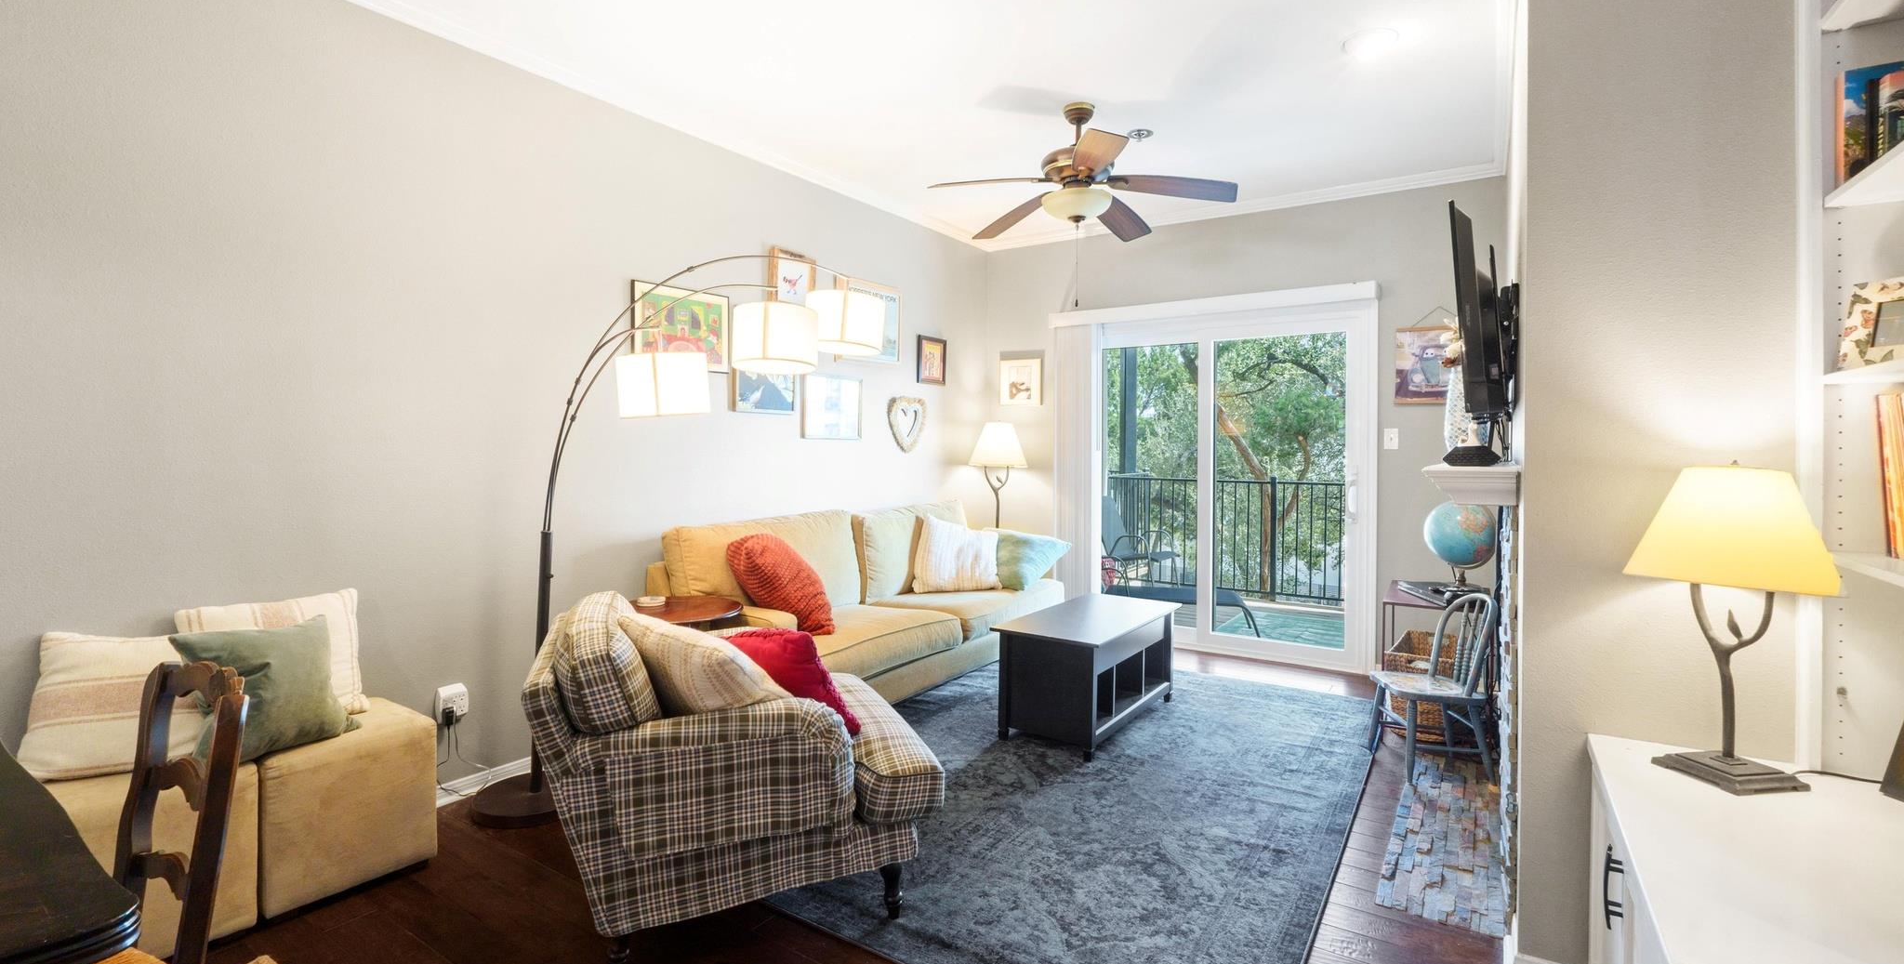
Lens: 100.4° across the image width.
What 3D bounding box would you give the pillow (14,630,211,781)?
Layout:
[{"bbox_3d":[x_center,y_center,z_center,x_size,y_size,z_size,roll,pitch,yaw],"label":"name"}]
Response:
[{"bbox_3d":[-2.143,0.575,2.098,0.390,0.380,0.140,-1,-10,-33],"label":"pillow"}]

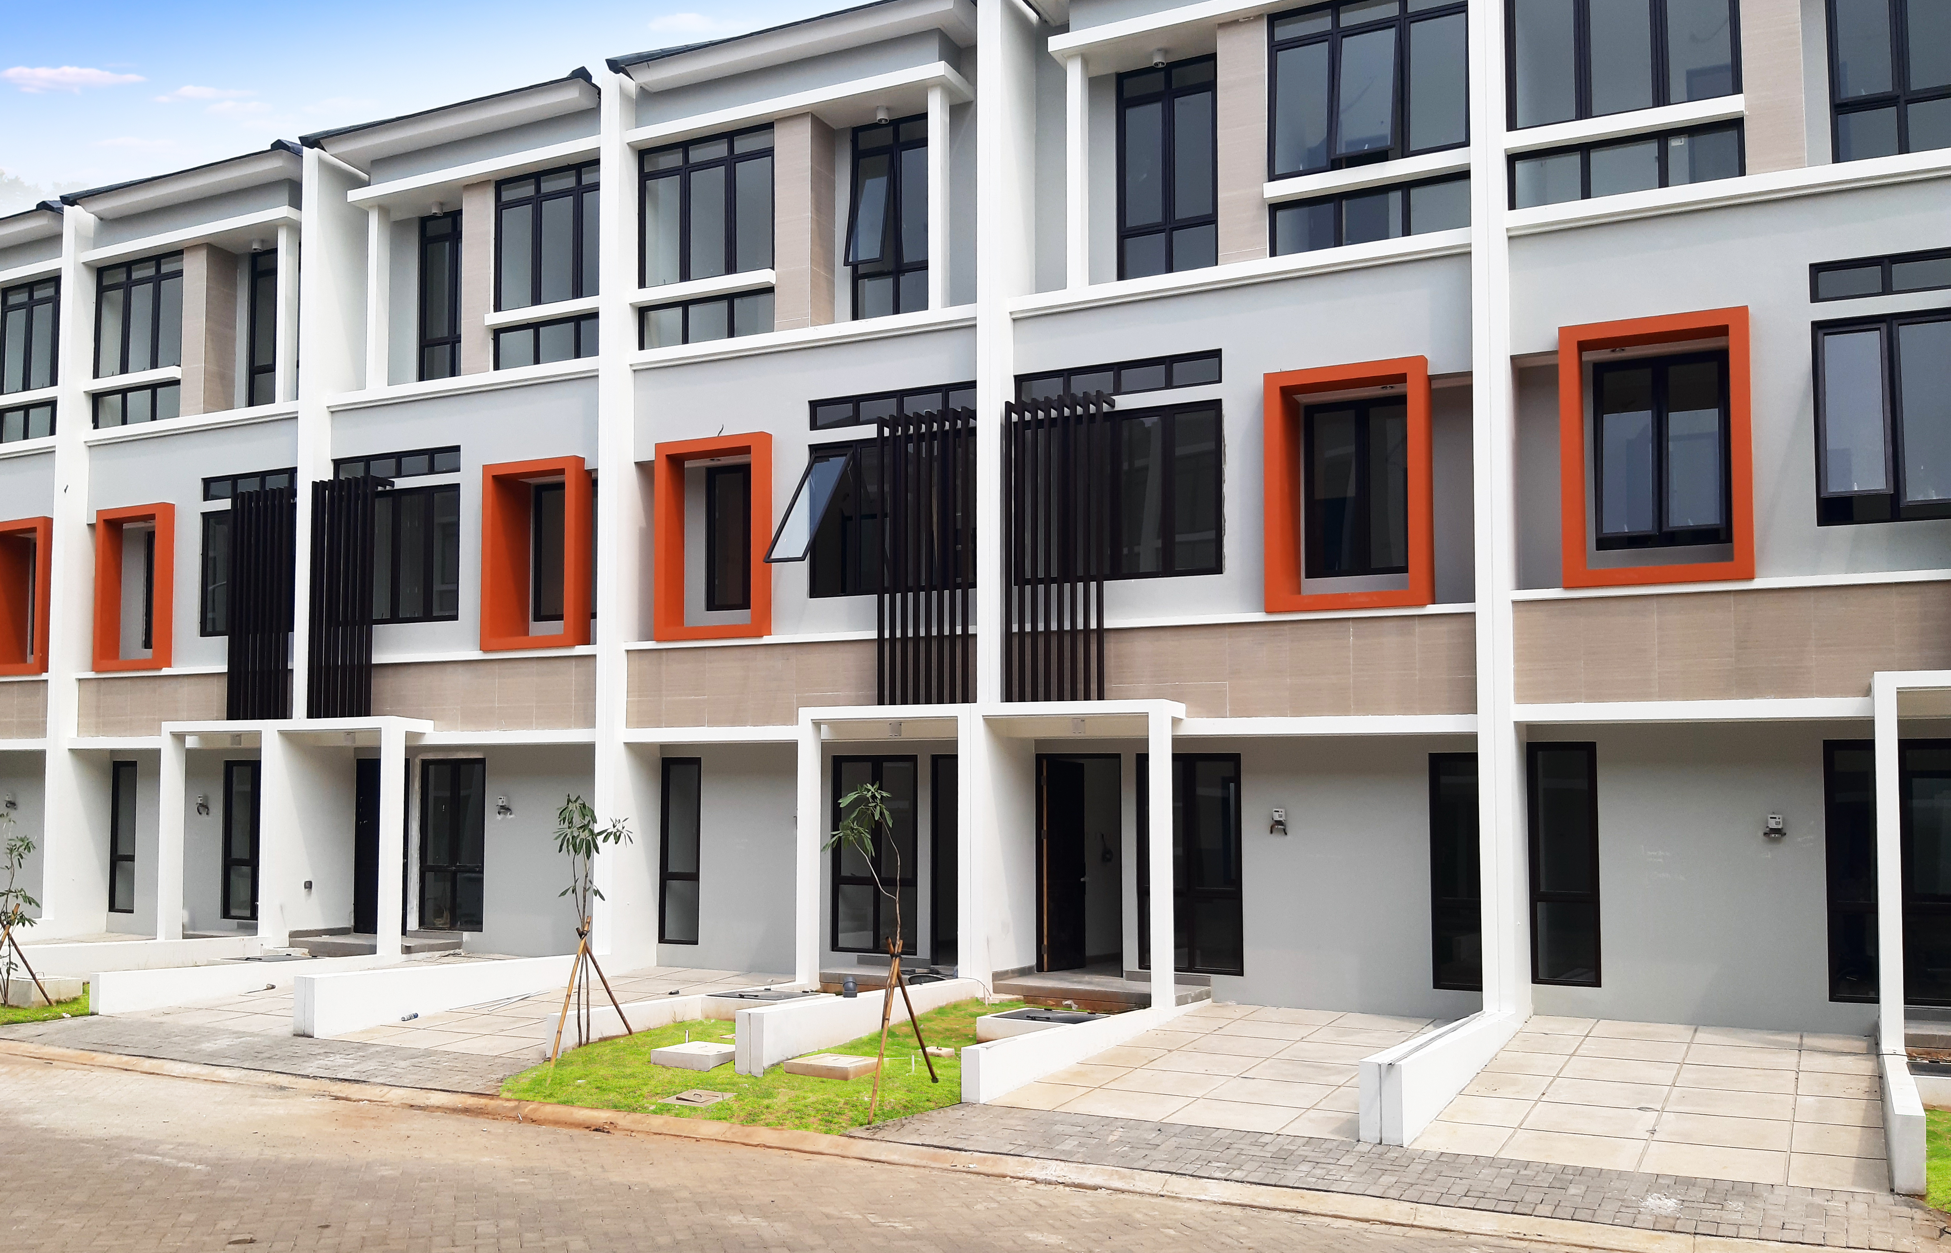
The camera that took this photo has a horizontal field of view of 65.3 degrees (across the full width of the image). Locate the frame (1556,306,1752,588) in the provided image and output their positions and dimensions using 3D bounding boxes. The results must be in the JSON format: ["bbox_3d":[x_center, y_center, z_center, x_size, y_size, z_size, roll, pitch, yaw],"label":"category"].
[{"bbox_3d":[5.789,-1.507,12.917,1.450,2.230,0.300,-2,-5,26],"label":"frame"}]

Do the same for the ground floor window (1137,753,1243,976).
[{"bbox_3d":[2.166,2.377,15.336,1.089,2.181,0.118,-2,-4,26],"label":"ground floor window"}]

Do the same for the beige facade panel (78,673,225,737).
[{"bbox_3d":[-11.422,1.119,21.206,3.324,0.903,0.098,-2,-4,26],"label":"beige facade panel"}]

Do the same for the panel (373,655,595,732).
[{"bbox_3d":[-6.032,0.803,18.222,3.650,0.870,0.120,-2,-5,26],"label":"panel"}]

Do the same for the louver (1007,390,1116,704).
[{"bbox_3d":[0.891,-0.778,15.624,1.080,3.080,0.470,-2,-3,25],"label":"louver"}]

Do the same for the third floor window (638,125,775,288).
[{"bbox_3d":[-3.051,-4.762,17.258,1.800,1.580,0.100,-2,-5,26],"label":"third floor window"}]

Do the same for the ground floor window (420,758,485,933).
[{"bbox_3d":[-6.705,2.804,19.483,1.089,2.181,0.118,-2,-4,26],"label":"ground floor window"}]

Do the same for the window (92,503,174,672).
[{"bbox_3d":[-11.497,-0.521,20.794,1.400,2.220,0.300,-2,-5,26],"label":"window"}]

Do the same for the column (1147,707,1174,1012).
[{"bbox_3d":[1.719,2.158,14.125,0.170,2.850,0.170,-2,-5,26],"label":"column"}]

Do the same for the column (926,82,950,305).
[{"bbox_3d":[-0.403,-4.571,16.486,0.163,2.489,0.207,-2,-4,26],"label":"column"}]

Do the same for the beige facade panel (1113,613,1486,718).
[{"bbox_3d":[2.842,0.415,14.839,3.910,0.950,0.100,-2,-3,25],"label":"beige facade panel"}]

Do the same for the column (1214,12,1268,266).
[{"bbox_3d":[2.762,-4.857,15.439,0.490,2.470,0.500,-2,-3,25],"label":"column"}]

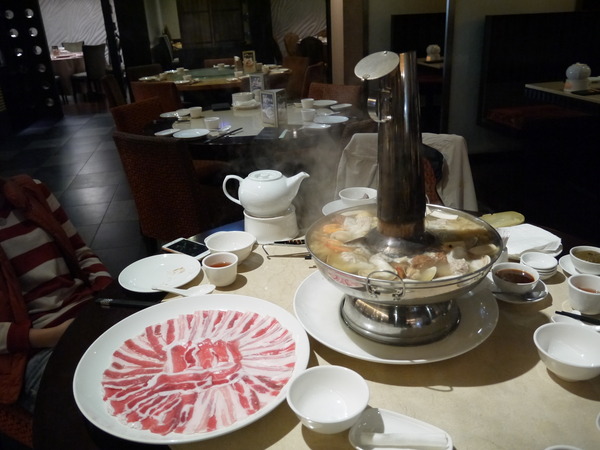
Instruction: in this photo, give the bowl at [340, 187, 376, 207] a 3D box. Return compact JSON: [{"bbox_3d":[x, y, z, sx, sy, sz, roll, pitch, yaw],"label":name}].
[{"bbox_3d":[0.163,-0.064,1.346,0.108,0.052,0.108,-2,23,1],"label":"bowl"}]

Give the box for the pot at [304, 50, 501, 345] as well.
[{"bbox_3d":[0.177,-0.052,0.836,0.350,0.464,0.355,-3,23,1],"label":"pot"}]

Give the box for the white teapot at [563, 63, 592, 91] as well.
[{"bbox_3d":[1.578,-0.843,2.729,0.144,0.152,0.213,10,26,27],"label":"white teapot"}]

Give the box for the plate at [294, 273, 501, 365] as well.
[{"bbox_3d":[0.166,0.150,0.888,0.357,0.033,0.357,-2,23,1],"label":"plate"}]

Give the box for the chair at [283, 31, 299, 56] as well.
[{"bbox_3d":[0.047,-3.117,9.047,0.520,0.860,0.460,6,25,19],"label":"chair"}]

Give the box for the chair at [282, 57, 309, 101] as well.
[{"bbox_3d":[-0.235,-1.512,5.731,0.540,0.833,0.460,-19,28,-34],"label":"chair"}]

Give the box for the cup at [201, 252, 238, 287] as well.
[{"bbox_3d":[-0.168,0.097,1.031,0.075,0.051,0.075,-3,23,0],"label":"cup"}]

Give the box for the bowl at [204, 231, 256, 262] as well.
[{"bbox_3d":[-0.164,0.062,1.168,0.121,0.052,0.121,-3,23,0],"label":"bowl"}]

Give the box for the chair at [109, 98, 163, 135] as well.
[{"bbox_3d":[-0.750,-0.336,3.024,0.540,0.830,0.460,8,25,23],"label":"chair"}]

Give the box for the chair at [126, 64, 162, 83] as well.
[{"bbox_3d":[-1.692,-1.444,5.779,0.450,0.840,0.530,-18,27,-31],"label":"chair"}]

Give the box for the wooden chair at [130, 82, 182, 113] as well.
[{"bbox_3d":[-1.055,-0.863,4.294,0.460,0.833,0.540,9,26,26],"label":"wooden chair"}]

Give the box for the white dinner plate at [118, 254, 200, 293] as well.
[{"bbox_3d":[-0.297,0.109,1.040,0.173,0.021,0.173,-2,23,1],"label":"white dinner plate"}]

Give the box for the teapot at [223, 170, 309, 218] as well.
[{"bbox_3d":[-0.088,-0.079,1.270,0.228,0.102,0.135,-3,23,0],"label":"teapot"}]

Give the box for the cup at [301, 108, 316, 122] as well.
[{"bbox_3d":[0.046,-0.581,2.582,0.076,0.055,0.076,-2,23,0],"label":"cup"}]

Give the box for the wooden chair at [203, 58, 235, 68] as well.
[{"bbox_3d":[-0.941,-1.531,5.816,0.457,0.863,0.558,-2,23,0],"label":"wooden chair"}]

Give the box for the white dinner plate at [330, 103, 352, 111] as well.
[{"bbox_3d":[0.244,-0.689,2.858,0.137,0.022,0.132,-2,23,1],"label":"white dinner plate"}]

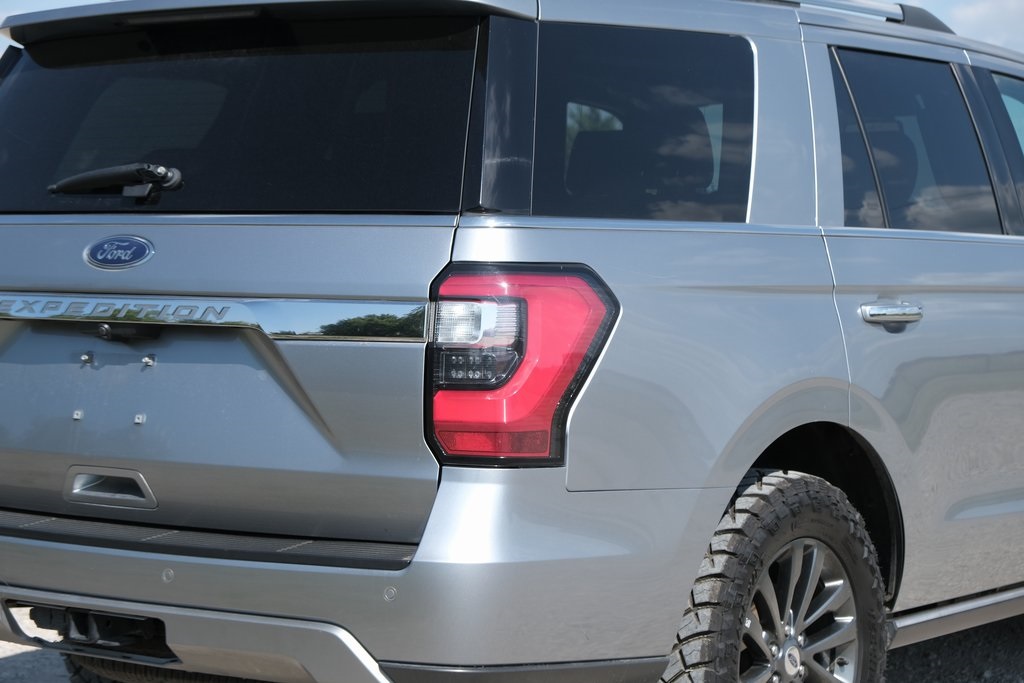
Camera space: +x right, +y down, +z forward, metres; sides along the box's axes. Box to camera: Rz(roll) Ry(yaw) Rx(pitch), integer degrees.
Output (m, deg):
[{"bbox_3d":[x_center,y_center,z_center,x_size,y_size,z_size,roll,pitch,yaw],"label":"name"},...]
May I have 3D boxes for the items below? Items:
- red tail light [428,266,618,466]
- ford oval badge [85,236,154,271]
[{"bbox_3d":[0.023,0.042,4.482,0.192,0.384,0.385,2,3,36],"label":"red tail light"},{"bbox_3d":[-0.806,-0.181,4.840,0.203,0.081,0.015,2,-15,36],"label":"ford oval badge"}]

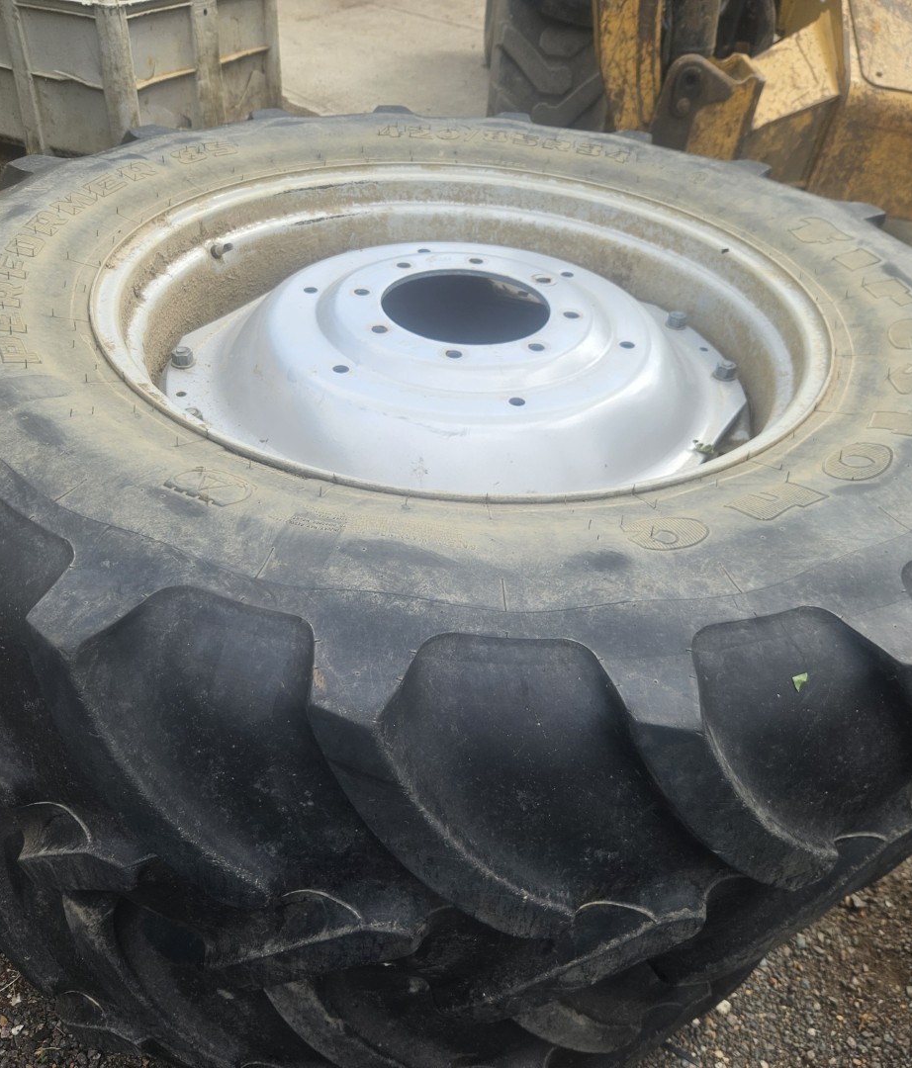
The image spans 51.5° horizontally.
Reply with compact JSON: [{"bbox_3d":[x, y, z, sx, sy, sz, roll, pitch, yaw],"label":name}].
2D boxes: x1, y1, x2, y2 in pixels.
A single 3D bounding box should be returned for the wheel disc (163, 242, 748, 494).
[{"bbox_3d":[0.010,-0.258,1.267,0.775,0.110,0.775,3,39,-2],"label":"wheel disc"}]

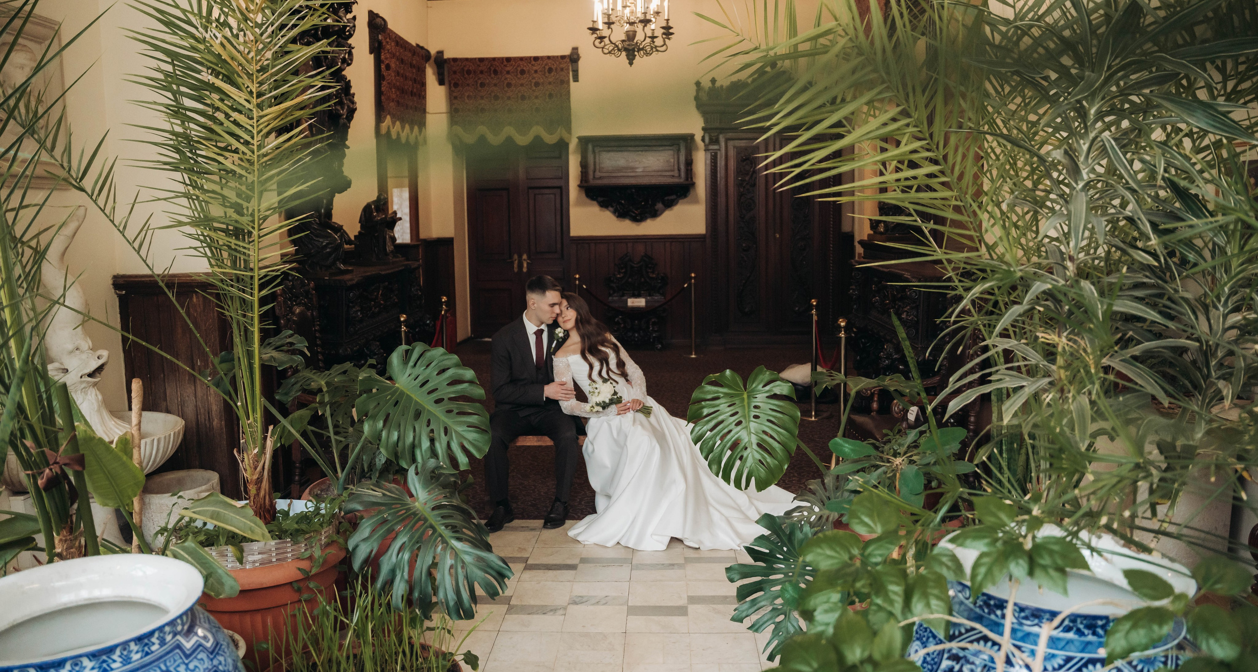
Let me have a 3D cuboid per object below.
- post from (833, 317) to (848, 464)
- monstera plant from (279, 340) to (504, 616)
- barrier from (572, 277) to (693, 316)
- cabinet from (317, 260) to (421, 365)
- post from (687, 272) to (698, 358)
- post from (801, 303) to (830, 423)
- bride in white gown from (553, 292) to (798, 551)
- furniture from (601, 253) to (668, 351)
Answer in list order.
[{"bbox_3d":[1.405,0.352,5.806,0.310,0.980,0.310,0,7,2],"label":"post"},{"bbox_3d":[-0.886,0.596,3.500,0.870,1.070,0.750,0,7,2],"label":"monstera plant"},{"bbox_3d":[0.080,-0.442,10.495,1.370,0.370,0.050,0,7,2],"label":"barrier"},{"bbox_3d":[-2.298,0.078,7.309,0.720,1.220,1.950,0,7,2],"label":"cabinet"},{"bbox_3d":[0.772,-0.249,10.504,0.310,0.980,0.310,0,7,2],"label":"post"},{"bbox_3d":[1.515,0.175,7.162,0.310,0.980,0.310,0,7,2],"label":"post"},{"bbox_3d":[0.297,0.402,4.663,1.280,1.200,0.900,1,7,9],"label":"bride in white gown"},{"bbox_3d":[0.076,-0.453,11.210,0.800,1.220,0.500,0,7,2],"label":"furniture"}]

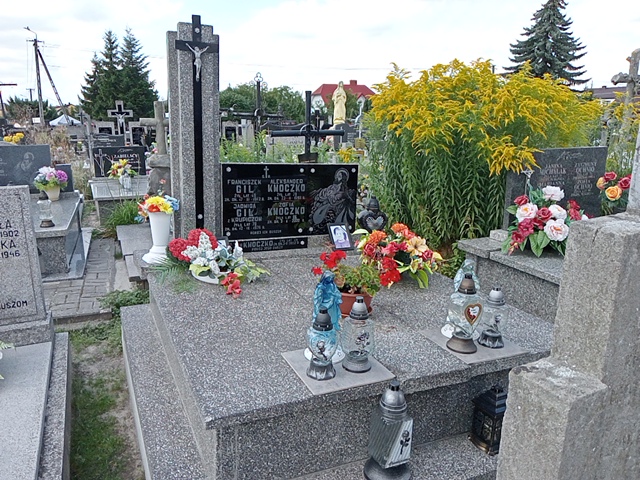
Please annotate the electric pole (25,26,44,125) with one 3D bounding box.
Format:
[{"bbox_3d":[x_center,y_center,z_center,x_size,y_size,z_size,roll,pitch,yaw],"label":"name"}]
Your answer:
[{"bbox_3d":[-25.740,-14.468,46.915,1.800,8.810,0.600,-5,15,-30],"label":"electric pole"}]

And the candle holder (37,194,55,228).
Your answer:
[{"bbox_3d":[-2.377,-0.264,4.484,0.130,0.295,0.130,-4,14,-24],"label":"candle holder"}]

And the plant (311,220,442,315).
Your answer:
[{"bbox_3d":[0.342,0.124,2.872,0.475,0.366,0.851,13,18,36],"label":"plant"}]

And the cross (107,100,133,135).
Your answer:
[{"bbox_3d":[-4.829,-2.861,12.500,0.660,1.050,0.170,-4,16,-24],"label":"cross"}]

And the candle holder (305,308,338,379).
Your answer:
[{"bbox_3d":[0.012,0.384,1.959,0.119,0.275,0.119,2,14,-1],"label":"candle holder"}]

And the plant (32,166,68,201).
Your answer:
[{"bbox_3d":[-3.084,-0.660,5.973,0.400,0.365,0.380,-4,14,-24],"label":"plant"}]

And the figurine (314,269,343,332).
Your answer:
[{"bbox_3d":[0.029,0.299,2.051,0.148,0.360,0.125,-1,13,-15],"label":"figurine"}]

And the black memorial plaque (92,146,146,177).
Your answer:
[{"bbox_3d":[-2.920,-1.141,7.593,0.727,0.434,0.103,-4,14,-24],"label":"black memorial plaque"}]

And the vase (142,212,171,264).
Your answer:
[{"bbox_3d":[-1.046,-0.028,3.388,0.216,0.315,0.216,-4,14,-24],"label":"vase"}]

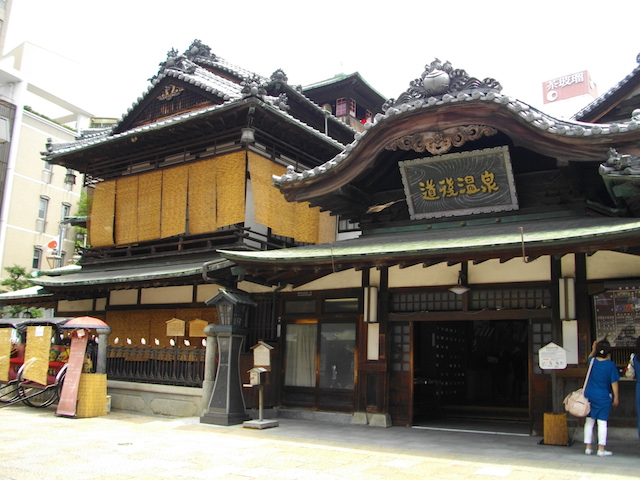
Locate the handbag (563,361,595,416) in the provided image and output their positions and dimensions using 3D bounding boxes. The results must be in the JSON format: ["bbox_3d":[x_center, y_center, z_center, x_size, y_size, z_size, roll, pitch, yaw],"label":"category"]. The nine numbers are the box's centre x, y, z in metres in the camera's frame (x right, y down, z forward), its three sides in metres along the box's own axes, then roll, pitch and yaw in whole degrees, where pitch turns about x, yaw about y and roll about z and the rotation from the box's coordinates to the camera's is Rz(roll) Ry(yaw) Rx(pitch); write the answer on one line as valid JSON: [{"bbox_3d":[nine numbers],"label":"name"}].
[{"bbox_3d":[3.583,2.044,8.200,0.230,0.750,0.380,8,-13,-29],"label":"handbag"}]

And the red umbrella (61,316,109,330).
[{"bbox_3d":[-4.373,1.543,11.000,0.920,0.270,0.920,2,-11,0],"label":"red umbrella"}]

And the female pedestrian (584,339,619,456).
[{"bbox_3d":[3.919,2.189,8.250,0.480,1.570,0.380,-5,-13,32],"label":"female pedestrian"}]

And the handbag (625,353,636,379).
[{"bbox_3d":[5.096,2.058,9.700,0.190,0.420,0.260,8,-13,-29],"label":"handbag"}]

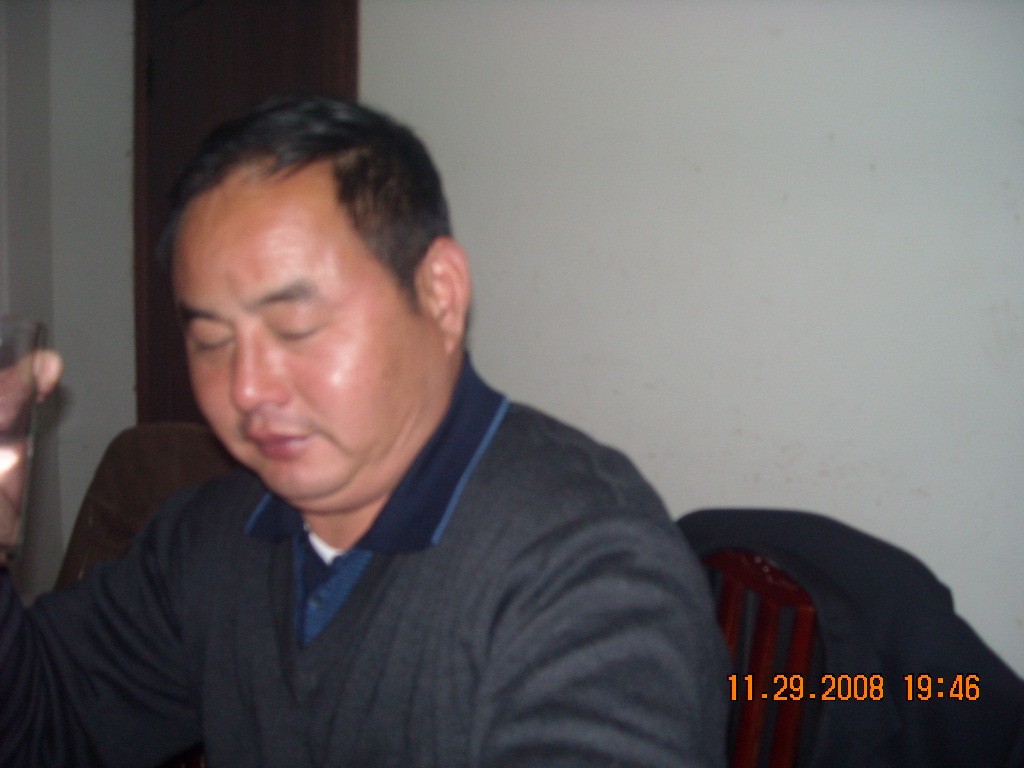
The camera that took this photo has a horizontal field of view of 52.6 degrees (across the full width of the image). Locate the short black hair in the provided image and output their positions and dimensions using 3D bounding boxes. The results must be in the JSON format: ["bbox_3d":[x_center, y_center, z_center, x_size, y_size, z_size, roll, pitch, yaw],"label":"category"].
[{"bbox_3d":[-0.133,-0.103,0.680,0.175,0.165,0.200,-4,17,28],"label":"short black hair"}]

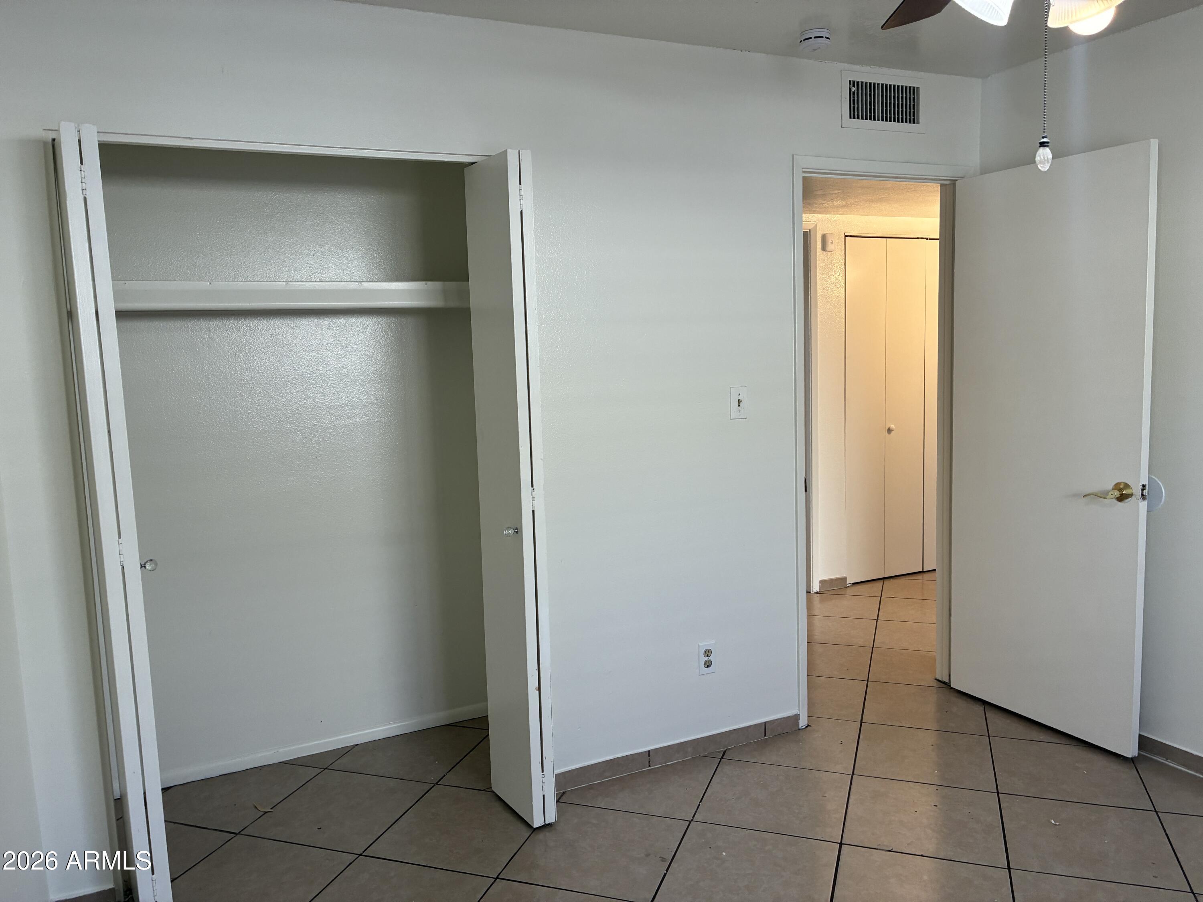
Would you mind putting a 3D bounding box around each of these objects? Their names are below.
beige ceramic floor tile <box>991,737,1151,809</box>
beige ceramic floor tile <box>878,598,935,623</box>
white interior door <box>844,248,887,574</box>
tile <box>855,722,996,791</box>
[{"bbox_3d":[1.552,1.076,3.031,0.441,0.010,0.441,0,6,20],"label":"beige ceramic floor tile"},{"bbox_3d":[1.722,0.863,4.838,0.440,0.010,0.440,0,7,20],"label":"beige ceramic floor tile"},{"bbox_3d":[1.555,-0.223,5.344,0.296,2.019,0.035,-5,7,-25],"label":"white interior door"},{"bbox_3d":[1.132,1.075,3.181,0.441,0.010,0.441,0,6,20],"label":"tile"}]

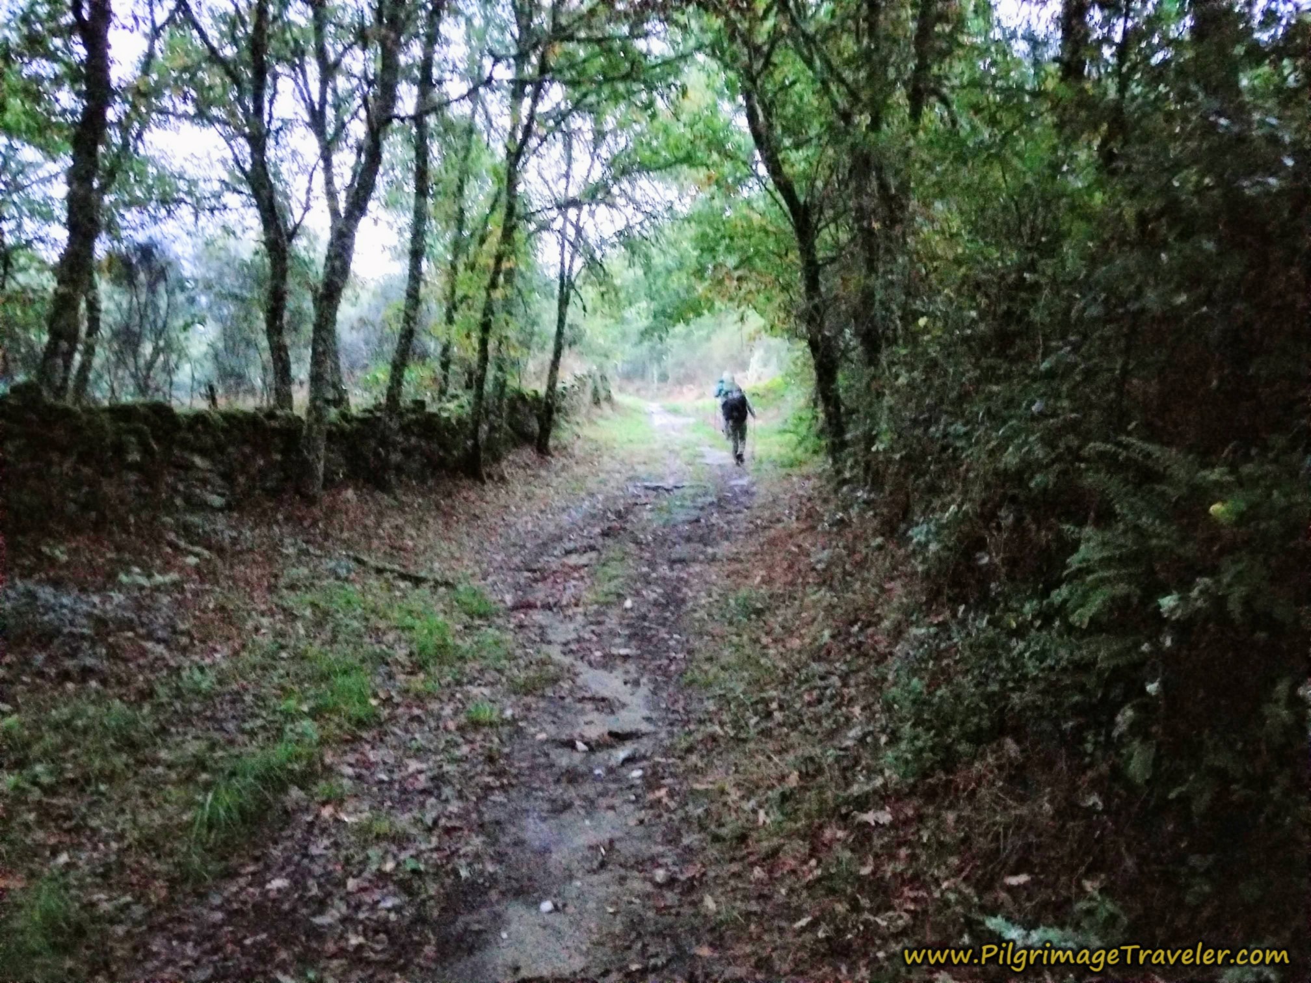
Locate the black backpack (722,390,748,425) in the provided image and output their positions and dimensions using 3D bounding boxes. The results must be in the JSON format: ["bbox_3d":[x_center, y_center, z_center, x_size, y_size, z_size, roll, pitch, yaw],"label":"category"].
[{"bbox_3d":[1.338,-1.416,16.600,0.420,0.570,0.300,-4,-5,-5],"label":"black backpack"}]

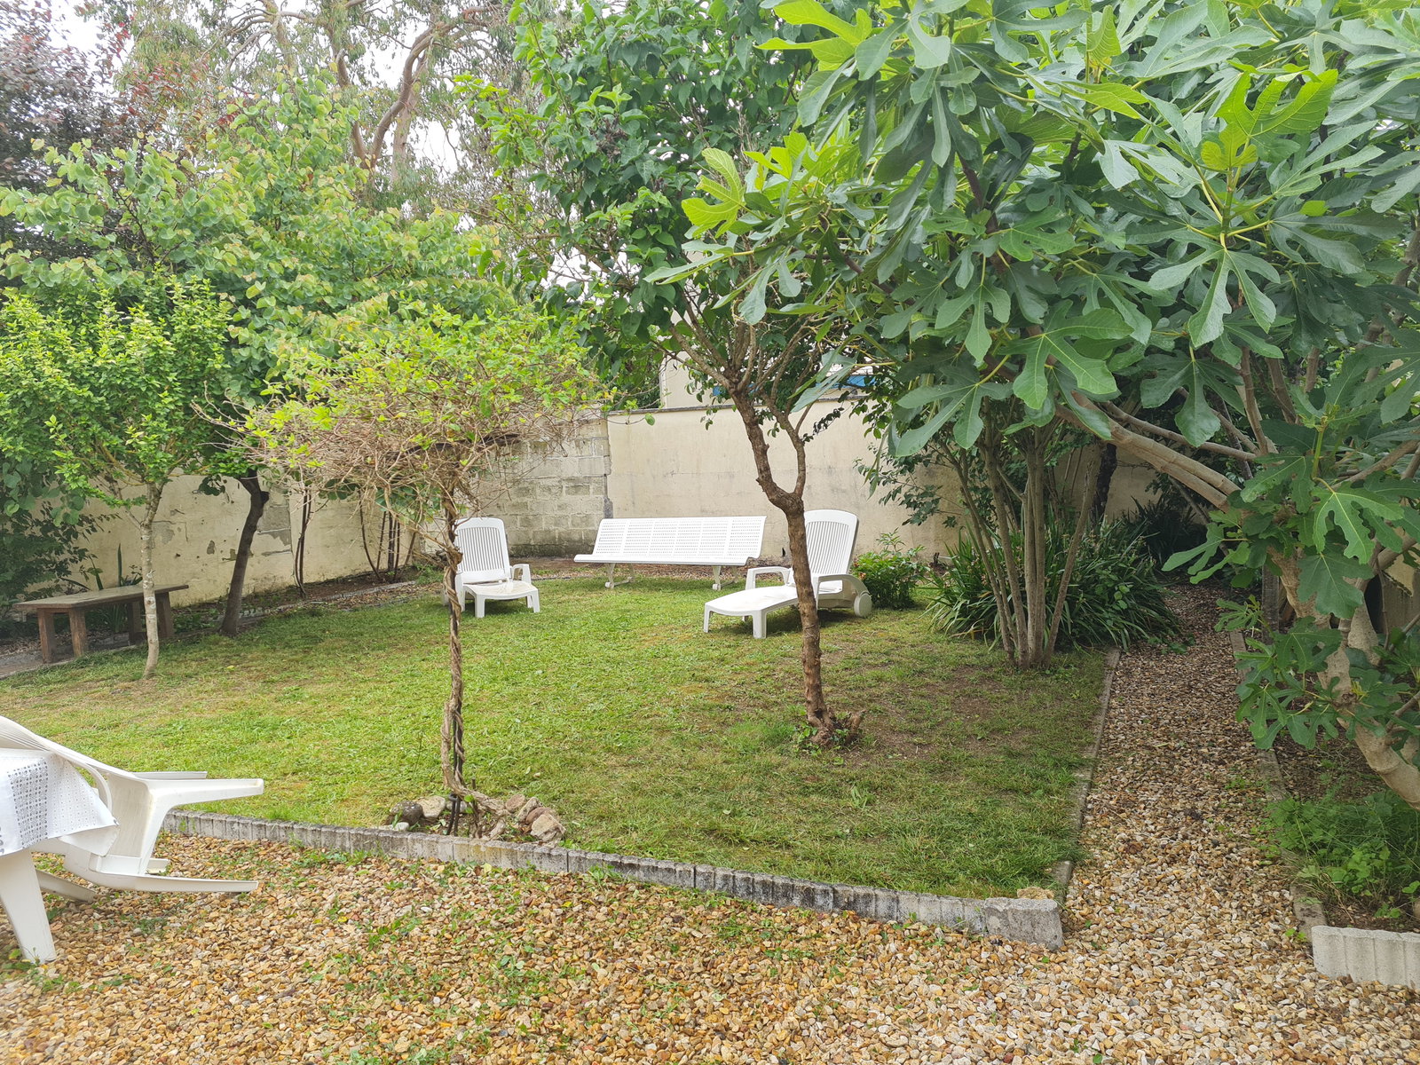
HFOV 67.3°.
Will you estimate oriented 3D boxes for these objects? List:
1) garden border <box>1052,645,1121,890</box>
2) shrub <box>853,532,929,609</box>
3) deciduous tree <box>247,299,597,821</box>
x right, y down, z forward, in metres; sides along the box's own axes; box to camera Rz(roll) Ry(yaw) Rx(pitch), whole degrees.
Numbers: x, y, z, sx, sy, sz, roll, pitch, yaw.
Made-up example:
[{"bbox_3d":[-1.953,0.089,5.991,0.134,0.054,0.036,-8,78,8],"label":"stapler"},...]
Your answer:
[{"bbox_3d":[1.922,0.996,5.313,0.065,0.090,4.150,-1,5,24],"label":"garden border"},{"bbox_3d":[1.586,0.322,9.446,0.670,0.660,0.650,-2,5,9],"label":"shrub"},{"bbox_3d":[-1.078,0.147,4.216,1.310,2.080,1.280,-4,5,-14],"label":"deciduous tree"}]

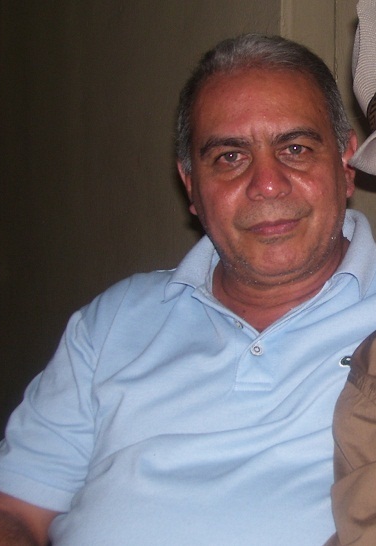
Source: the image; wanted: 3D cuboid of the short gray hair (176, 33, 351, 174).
[{"bbox_3d":[0.080,-0.174,0.785,0.178,0.172,0.190,-6,7,7],"label":"short gray hair"}]

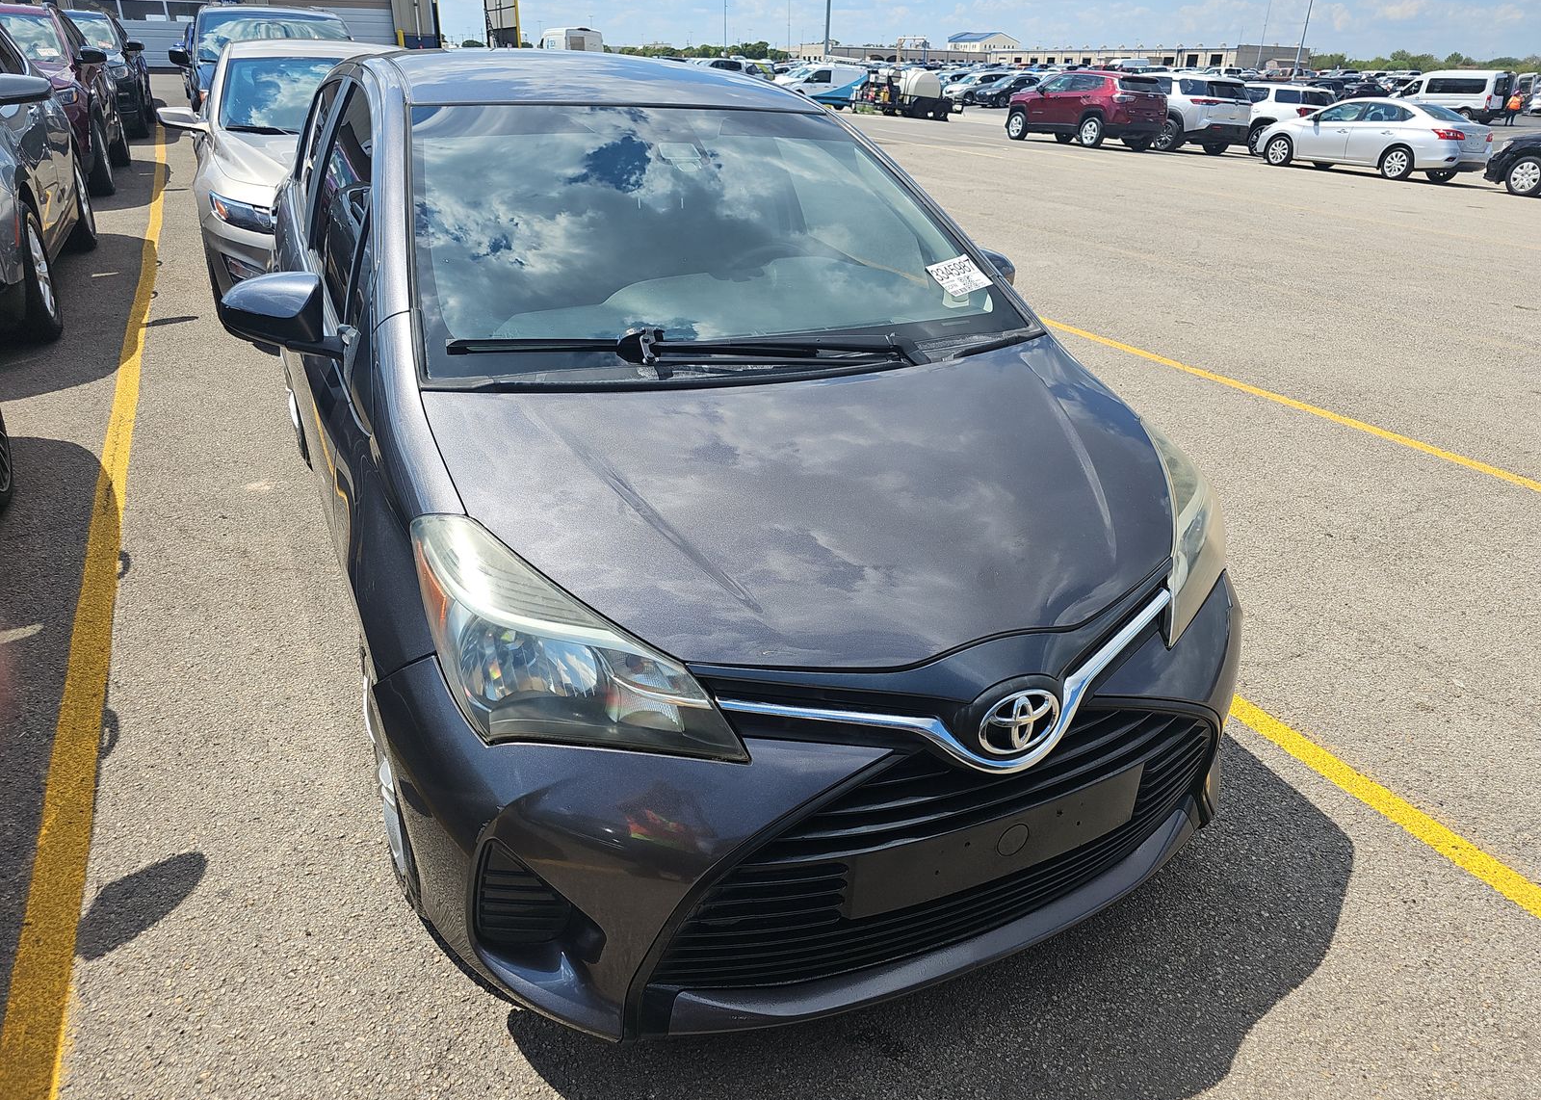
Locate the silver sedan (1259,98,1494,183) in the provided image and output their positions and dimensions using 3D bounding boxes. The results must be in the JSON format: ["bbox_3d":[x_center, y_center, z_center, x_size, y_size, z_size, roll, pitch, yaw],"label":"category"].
[{"bbox_3d":[12.680,-8.750,21.690,1.770,1.495,4.620,-11,28,-26],"label":"silver sedan"}]

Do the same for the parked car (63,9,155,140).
[{"bbox_3d":[-11.190,-7.694,16.465,1.920,1.740,4.750,-10,28,-23],"label":"parked car"}]

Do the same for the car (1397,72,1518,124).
[{"bbox_3d":[36.300,-24.300,54.900,2.060,2.500,5.850,-13,29,-27],"label":"car"}]

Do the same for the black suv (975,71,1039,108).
[{"bbox_3d":[12.850,-24.050,53.700,4.450,1.500,1.800,-11,28,-24],"label":"black suv"}]

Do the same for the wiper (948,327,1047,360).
[{"bbox_3d":[0.487,-0.433,2.164,0.350,0.040,0.050,-21,33,-39],"label":"wiper"}]

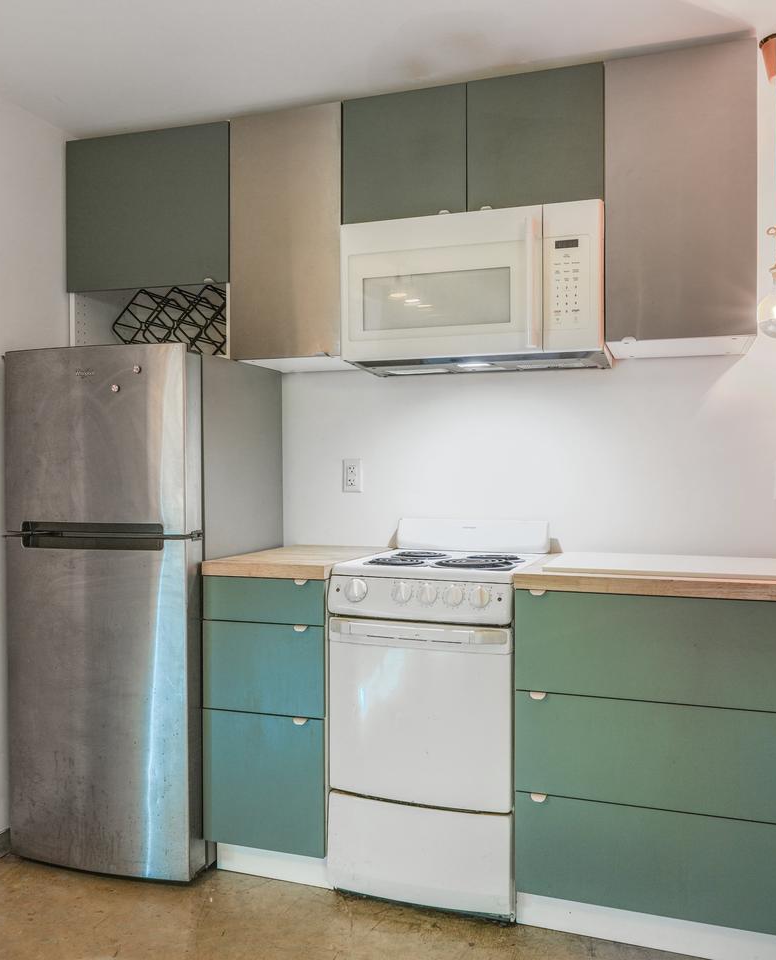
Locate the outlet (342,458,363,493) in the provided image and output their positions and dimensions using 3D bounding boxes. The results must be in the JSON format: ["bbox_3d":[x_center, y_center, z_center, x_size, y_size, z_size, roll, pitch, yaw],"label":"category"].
[{"bbox_3d":[-0.128,-0.013,2.819,0.070,0.115,0.009,0,1,18],"label":"outlet"}]

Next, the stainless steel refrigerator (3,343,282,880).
[{"bbox_3d":[-0.753,0.383,2.603,0.610,1.522,0.685,0,1,18],"label":"stainless steel refrigerator"}]

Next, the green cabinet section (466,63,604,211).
[{"bbox_3d":[0.409,-0.947,2.241,0.378,0.374,0.020,0,1,18],"label":"green cabinet section"}]

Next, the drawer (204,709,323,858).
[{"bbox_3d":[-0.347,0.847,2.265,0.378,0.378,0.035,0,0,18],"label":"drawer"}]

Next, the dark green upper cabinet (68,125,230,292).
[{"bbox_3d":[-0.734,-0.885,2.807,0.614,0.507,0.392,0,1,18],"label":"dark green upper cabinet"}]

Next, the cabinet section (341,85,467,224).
[{"bbox_3d":[0.048,-0.943,2.350,0.377,0.378,0.022,0,0,18],"label":"cabinet section"}]

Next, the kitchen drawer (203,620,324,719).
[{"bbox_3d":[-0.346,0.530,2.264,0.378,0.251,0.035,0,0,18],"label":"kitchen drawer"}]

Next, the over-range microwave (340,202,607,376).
[{"bbox_3d":[0.283,-0.558,2.466,0.758,0.409,0.420,0,1,18],"label":"over-range microwave"}]

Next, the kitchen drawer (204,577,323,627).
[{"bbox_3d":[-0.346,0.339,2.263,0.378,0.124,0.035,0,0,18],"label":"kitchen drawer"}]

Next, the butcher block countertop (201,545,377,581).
[{"bbox_3d":[-0.256,0.253,2.536,0.377,0.038,0.631,0,1,18],"label":"butcher block countertop"}]

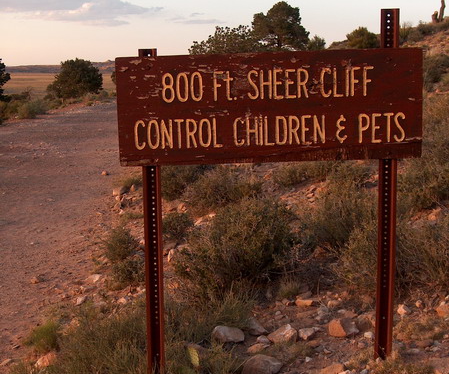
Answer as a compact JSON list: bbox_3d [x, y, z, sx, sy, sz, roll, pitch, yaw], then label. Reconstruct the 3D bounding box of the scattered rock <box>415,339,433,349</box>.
[{"bbox_3d":[0.928,0.735,4.201,0.083,0.037,0.063,0,8,0],"label":"scattered rock"}]

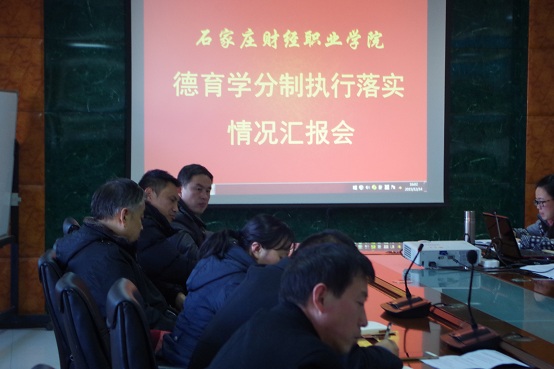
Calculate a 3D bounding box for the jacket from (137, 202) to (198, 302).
[{"bbox_3d":[-0.530,0.384,5.460,0.480,0.660,0.520,0,3,-8],"label":"jacket"}]

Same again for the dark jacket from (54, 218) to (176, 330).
[{"bbox_3d":[-0.600,0.431,4.660,0.500,0.660,0.520,-1,4,-19],"label":"dark jacket"}]

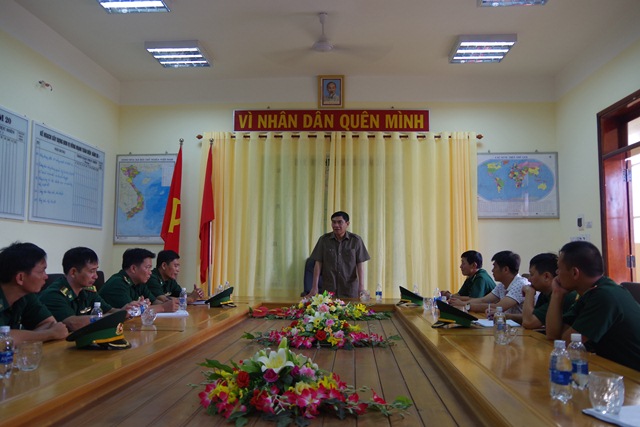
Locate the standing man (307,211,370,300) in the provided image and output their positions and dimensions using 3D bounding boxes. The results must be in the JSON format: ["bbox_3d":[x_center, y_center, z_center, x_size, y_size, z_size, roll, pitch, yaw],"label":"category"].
[{"bbox_3d":[0.202,0.814,5.094,0.640,1.672,0.420,0,-6,7],"label":"standing man"}]

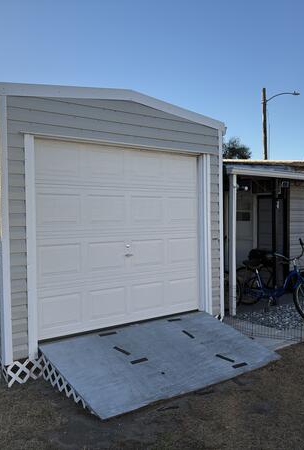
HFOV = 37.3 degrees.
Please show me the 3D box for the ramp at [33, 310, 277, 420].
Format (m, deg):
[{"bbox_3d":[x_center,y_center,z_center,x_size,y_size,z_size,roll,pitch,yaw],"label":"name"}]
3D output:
[{"bbox_3d":[0.153,1.365,4.848,2.409,0.329,1.214,-2,1,-39],"label":"ramp"}]

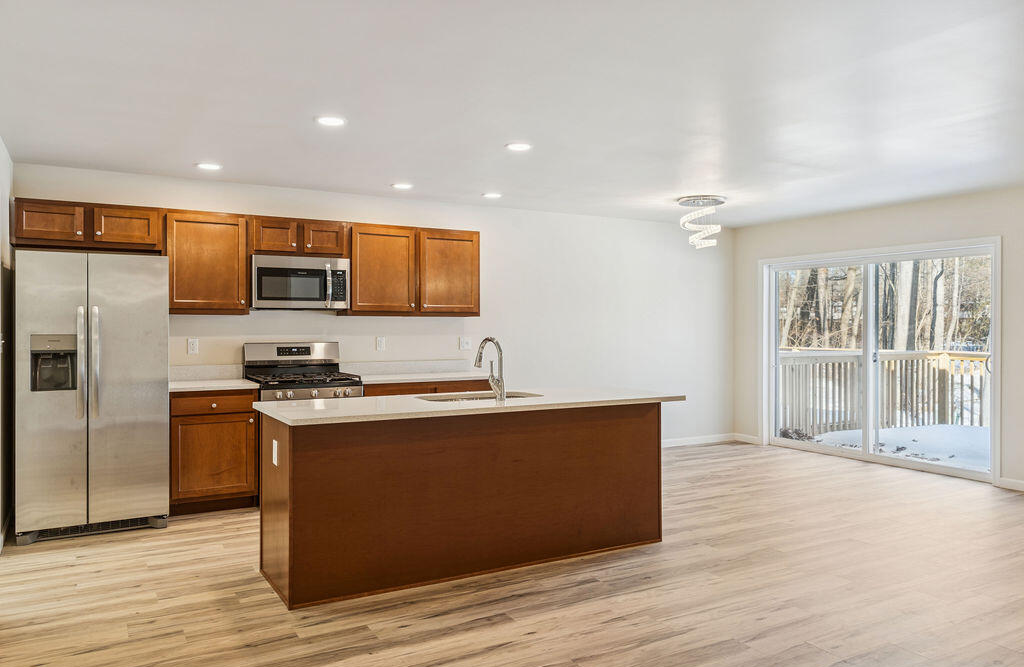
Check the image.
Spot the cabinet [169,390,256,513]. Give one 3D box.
[{"bbox_3d":[-2.265,0.840,5.322,0.595,0.877,0.608,0,0,-30],"label":"cabinet"}]

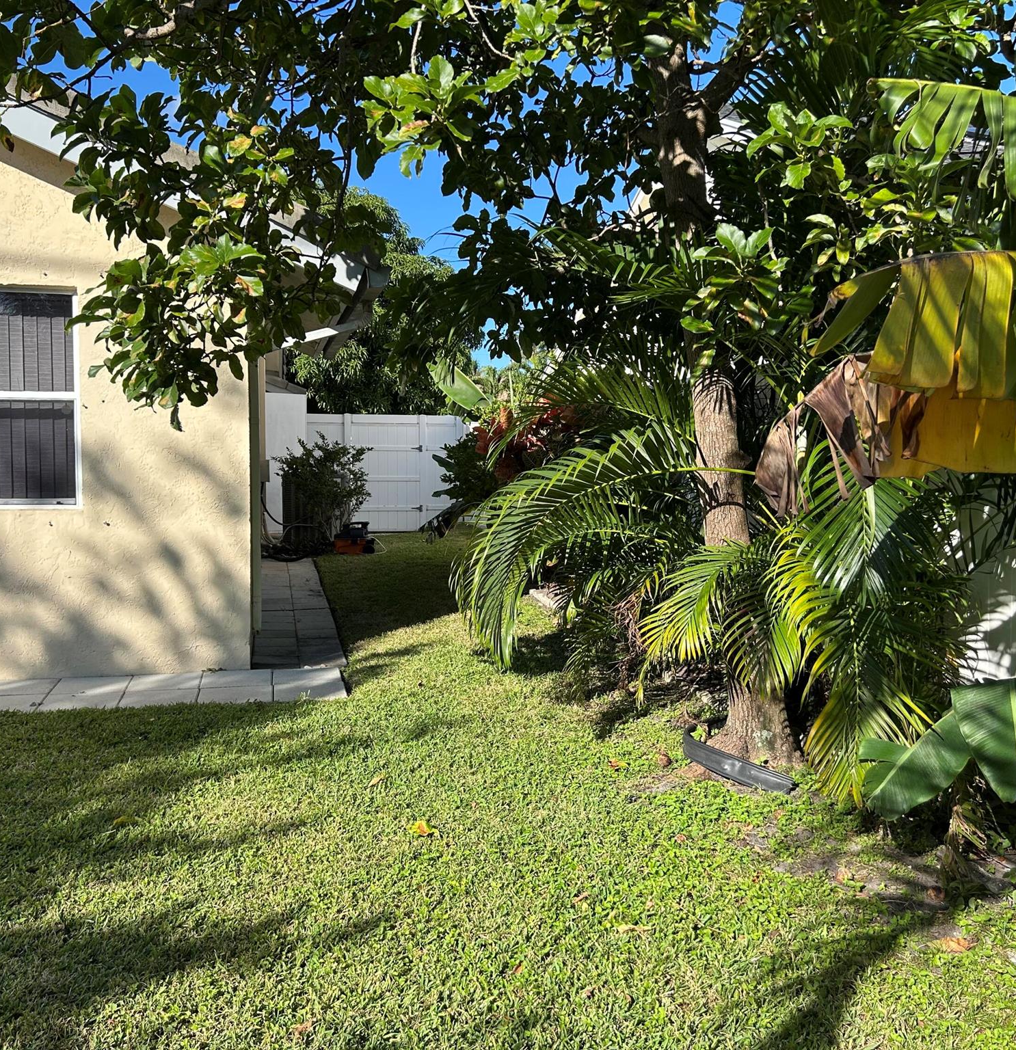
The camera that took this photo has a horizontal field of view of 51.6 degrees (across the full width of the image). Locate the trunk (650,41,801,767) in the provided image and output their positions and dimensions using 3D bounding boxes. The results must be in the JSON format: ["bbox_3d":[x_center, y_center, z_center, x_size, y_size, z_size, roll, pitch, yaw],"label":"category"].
[{"bbox_3d":[0.955,-0.537,4.604,0.600,3.064,0.470,0,4,-11],"label":"trunk"}]

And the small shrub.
[{"bbox_3d":[-2.539,-0.441,14.403,1.300,1.520,1.250,0,4,-11],"label":"small shrub"}]

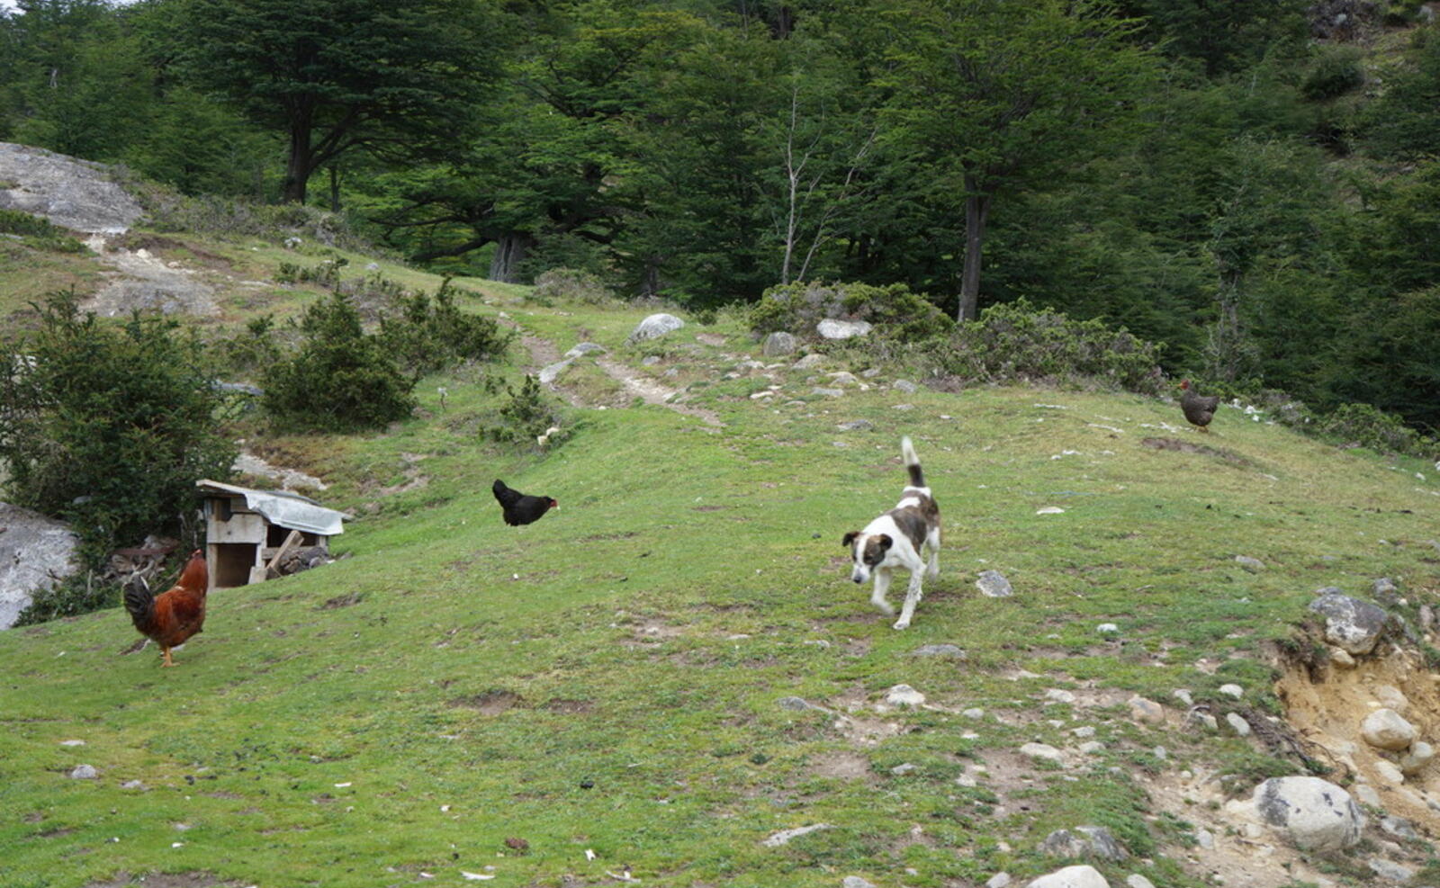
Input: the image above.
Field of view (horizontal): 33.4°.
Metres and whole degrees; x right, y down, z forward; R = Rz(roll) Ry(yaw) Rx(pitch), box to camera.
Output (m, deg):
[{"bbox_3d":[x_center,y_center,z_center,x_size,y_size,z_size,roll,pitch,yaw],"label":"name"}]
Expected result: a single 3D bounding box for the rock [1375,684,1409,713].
[{"bbox_3d":[2.605,0.987,9.300,0.127,0.108,0.120,0,2,0],"label":"rock"}]

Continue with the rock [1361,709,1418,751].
[{"bbox_3d":[2.287,0.978,8.200,0.190,0.130,0.160,1,4,16],"label":"rock"}]

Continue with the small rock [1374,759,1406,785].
[{"bbox_3d":[2.401,1.176,8.600,0.109,0.088,0.100,0,2,0],"label":"small rock"}]

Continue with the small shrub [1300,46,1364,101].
[{"bbox_3d":[16.591,-10.048,65.000,1.655,1.417,1.600,0,2,0],"label":"small shrub"}]

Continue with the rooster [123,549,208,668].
[{"bbox_3d":[-2.496,0.739,10.800,0.420,0.530,0.210,-1,3,-25],"label":"rooster"}]

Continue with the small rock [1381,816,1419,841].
[{"bbox_3d":[2.097,1.184,7.400,0.110,0.065,0.090,1,4,16],"label":"small rock"}]

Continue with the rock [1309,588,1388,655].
[{"bbox_3d":[2.540,0.718,9.700,0.310,0.250,0.270,1,4,15],"label":"rock"}]

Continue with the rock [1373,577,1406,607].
[{"bbox_3d":[2.873,0.634,10.300,0.140,0.110,0.120,1,4,16],"label":"rock"}]

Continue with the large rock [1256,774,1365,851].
[{"bbox_3d":[1.937,1.219,7.900,0.363,0.239,0.300,0,2,0],"label":"large rock"}]

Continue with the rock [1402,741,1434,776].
[{"bbox_3d":[2.531,1.139,8.700,0.111,0.116,0.120,0,2,0],"label":"rock"}]

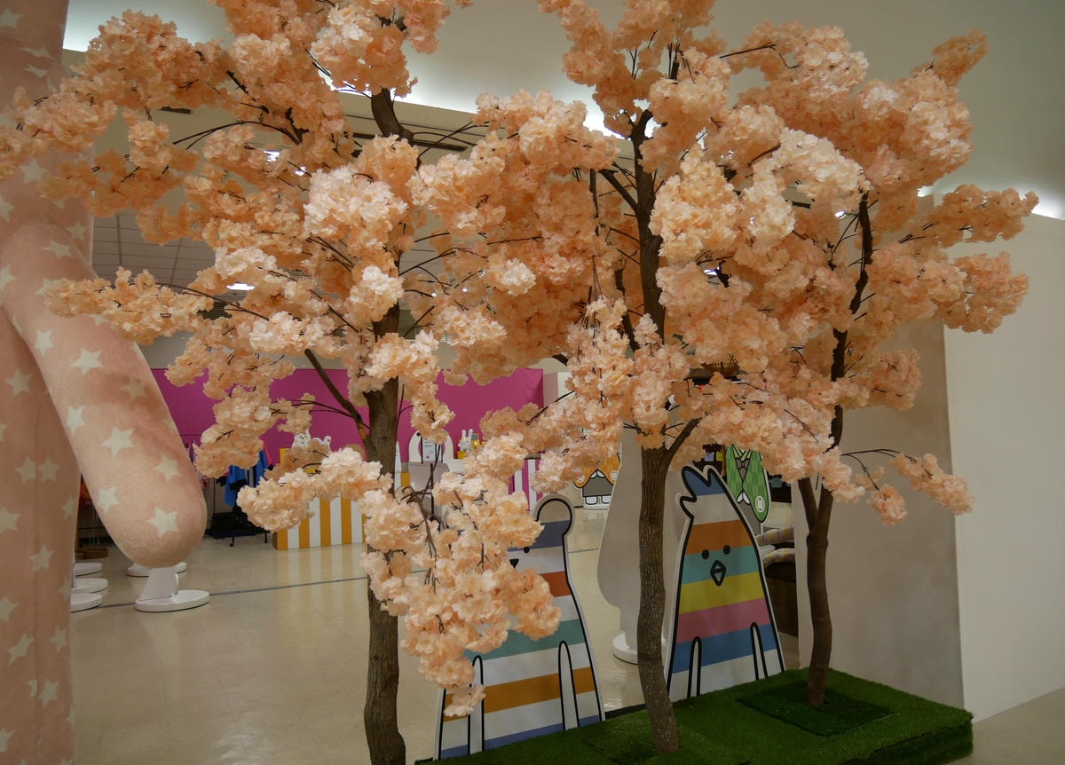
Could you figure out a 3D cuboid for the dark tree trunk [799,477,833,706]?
[{"bbox_3d":[1.365,0.991,3.556,0.145,1.065,0.120,-2,-4,20],"label":"dark tree trunk"}]

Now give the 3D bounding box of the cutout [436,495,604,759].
[{"bbox_3d":[-0.054,1.008,3.182,0.800,1.025,0.040,1,-7,-28],"label":"cutout"}]

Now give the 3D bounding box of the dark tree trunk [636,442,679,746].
[{"bbox_3d":[0.521,0.884,3.089,0.160,1.240,0.140,-2,-4,9],"label":"dark tree trunk"}]

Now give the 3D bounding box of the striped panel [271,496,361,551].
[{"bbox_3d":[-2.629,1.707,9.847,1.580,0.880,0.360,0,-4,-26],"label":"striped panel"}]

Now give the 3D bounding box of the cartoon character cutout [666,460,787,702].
[{"bbox_3d":[0.983,0.992,3.824,0.805,1.115,0.040,1,-7,-28],"label":"cartoon character cutout"}]

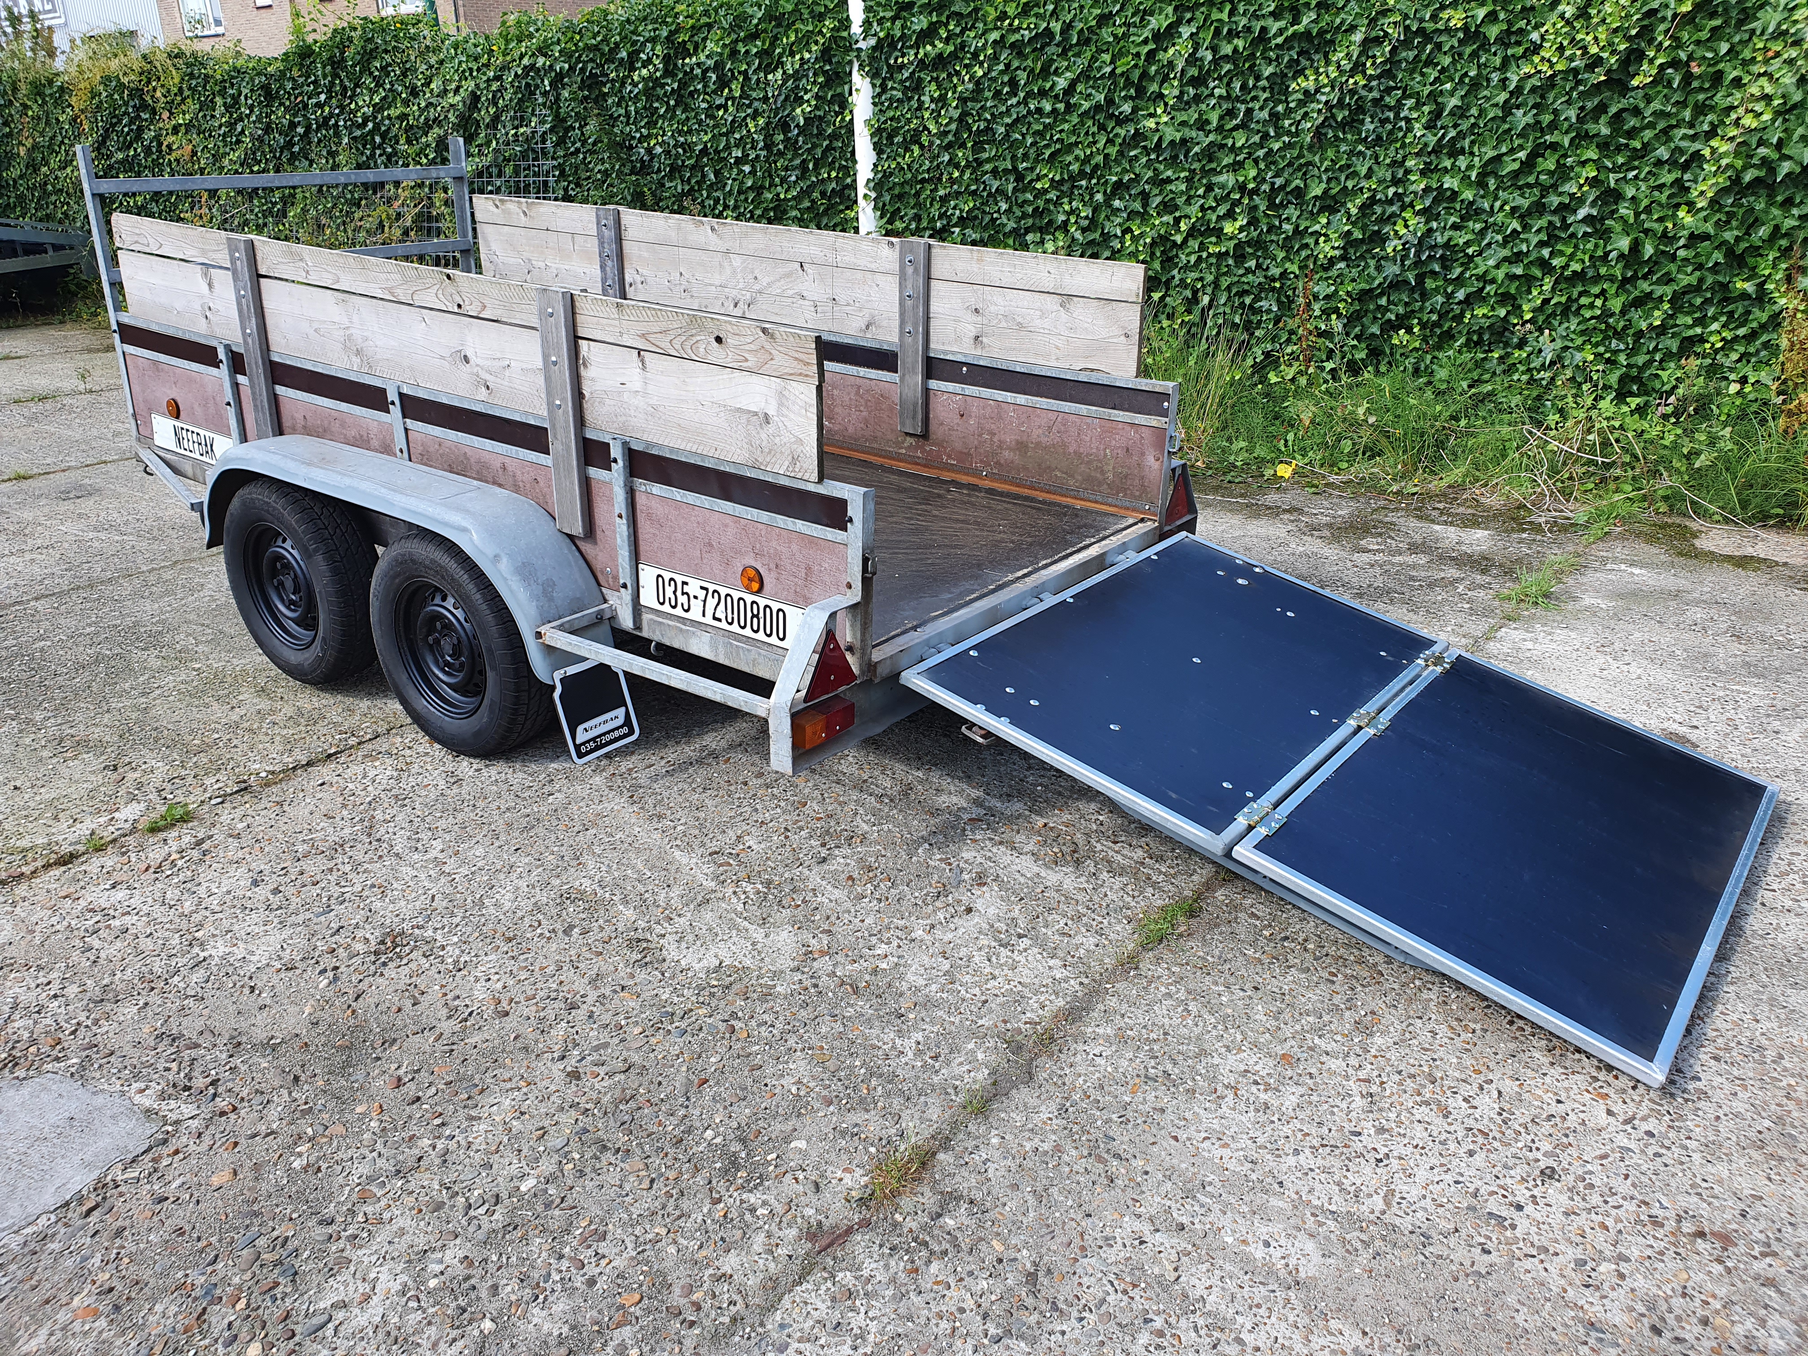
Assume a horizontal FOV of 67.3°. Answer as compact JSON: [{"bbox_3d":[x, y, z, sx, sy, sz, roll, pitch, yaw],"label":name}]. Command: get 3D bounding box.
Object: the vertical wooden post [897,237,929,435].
[{"bbox_3d":[0.028,-1.025,4.112,0.084,0.568,0.030,18,29,33],"label":"vertical wooden post"}]

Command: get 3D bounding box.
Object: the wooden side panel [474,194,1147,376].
[{"bbox_3d":[-0.495,-1.333,4.461,2.865,0.293,0.030,18,29,33],"label":"wooden side panel"}]

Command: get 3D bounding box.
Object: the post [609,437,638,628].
[{"bbox_3d":[-0.645,-0.329,3.150,0.038,0.456,0.023,18,29,33],"label":"post"}]

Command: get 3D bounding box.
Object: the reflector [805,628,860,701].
[{"bbox_3d":[-0.145,-0.032,2.746,0.014,0.132,0.166,18,29,33],"label":"reflector"}]

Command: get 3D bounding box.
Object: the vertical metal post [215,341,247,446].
[{"bbox_3d":[-1.998,-0.778,4.070,0.038,0.440,0.023,18,29,33],"label":"vertical metal post"}]

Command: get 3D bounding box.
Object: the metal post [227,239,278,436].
[{"bbox_3d":[-1.833,-0.946,3.834,0.086,0.568,0.030,18,29,33],"label":"metal post"}]

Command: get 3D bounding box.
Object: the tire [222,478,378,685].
[{"bbox_3d":[-1.685,-0.281,3.824,0.573,0.573,0.168,18,29,33],"label":"tire"}]

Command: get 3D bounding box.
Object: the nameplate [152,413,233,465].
[{"bbox_3d":[-2.237,-0.750,4.292,0.515,0.108,0.008,18,29,33],"label":"nameplate"}]

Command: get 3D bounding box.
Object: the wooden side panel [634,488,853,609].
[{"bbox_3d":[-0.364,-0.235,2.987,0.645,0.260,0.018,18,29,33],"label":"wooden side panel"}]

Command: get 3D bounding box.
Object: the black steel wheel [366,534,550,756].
[{"bbox_3d":[-1.113,-0.095,3.433,0.573,0.573,0.168,18,29,33],"label":"black steel wheel"}]

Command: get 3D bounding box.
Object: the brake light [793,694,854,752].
[{"bbox_3d":[-0.163,0.091,2.751,0.046,0.056,0.156,18,29,33],"label":"brake light"}]

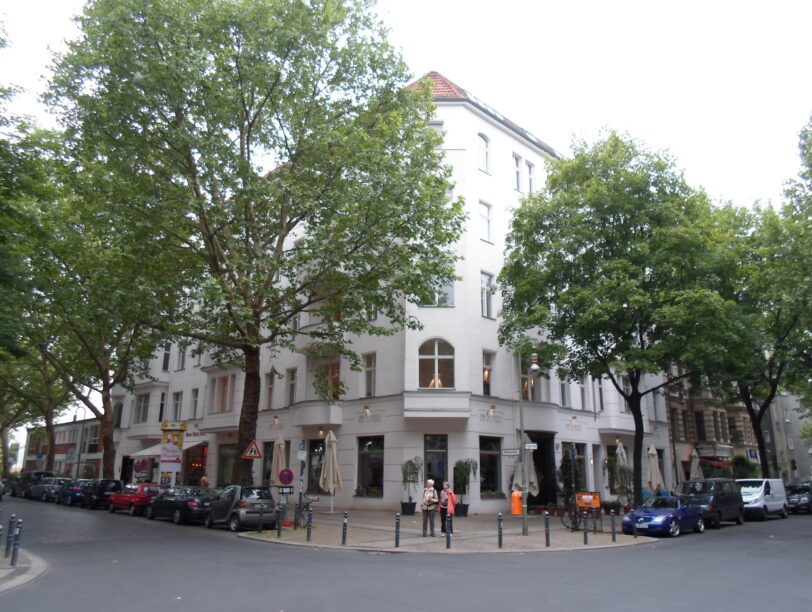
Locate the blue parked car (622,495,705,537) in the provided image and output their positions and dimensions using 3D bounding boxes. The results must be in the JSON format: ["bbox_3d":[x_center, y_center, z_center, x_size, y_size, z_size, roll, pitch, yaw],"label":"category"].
[{"bbox_3d":[9.385,7.607,21.430,1.730,1.280,4.020,-15,-22,42],"label":"blue parked car"}]

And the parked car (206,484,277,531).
[{"bbox_3d":[-6.091,7.469,21.883,2.720,1.540,1.560,-14,-22,41],"label":"parked car"}]

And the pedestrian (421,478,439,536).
[{"bbox_3d":[0.715,6.025,17.492,0.550,1.670,0.360,-2,-17,8],"label":"pedestrian"}]

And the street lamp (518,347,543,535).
[{"bbox_3d":[4.135,4.272,19.657,0.880,6.400,0.360,-15,-22,43],"label":"street lamp"}]

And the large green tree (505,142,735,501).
[{"bbox_3d":[9.516,0.571,24.920,9.700,16.600,9.600,1,-16,0],"label":"large green tree"}]

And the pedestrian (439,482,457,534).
[{"bbox_3d":[1.312,6.469,18.741,0.520,1.620,0.340,-7,-18,24],"label":"pedestrian"}]

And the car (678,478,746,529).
[{"bbox_3d":[12.516,8.124,24.206,4.450,1.730,1.790,15,-21,-39],"label":"car"}]

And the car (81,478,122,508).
[{"bbox_3d":[-17.564,11.039,34.440,1.760,1.520,4.250,15,-22,-40],"label":"car"}]

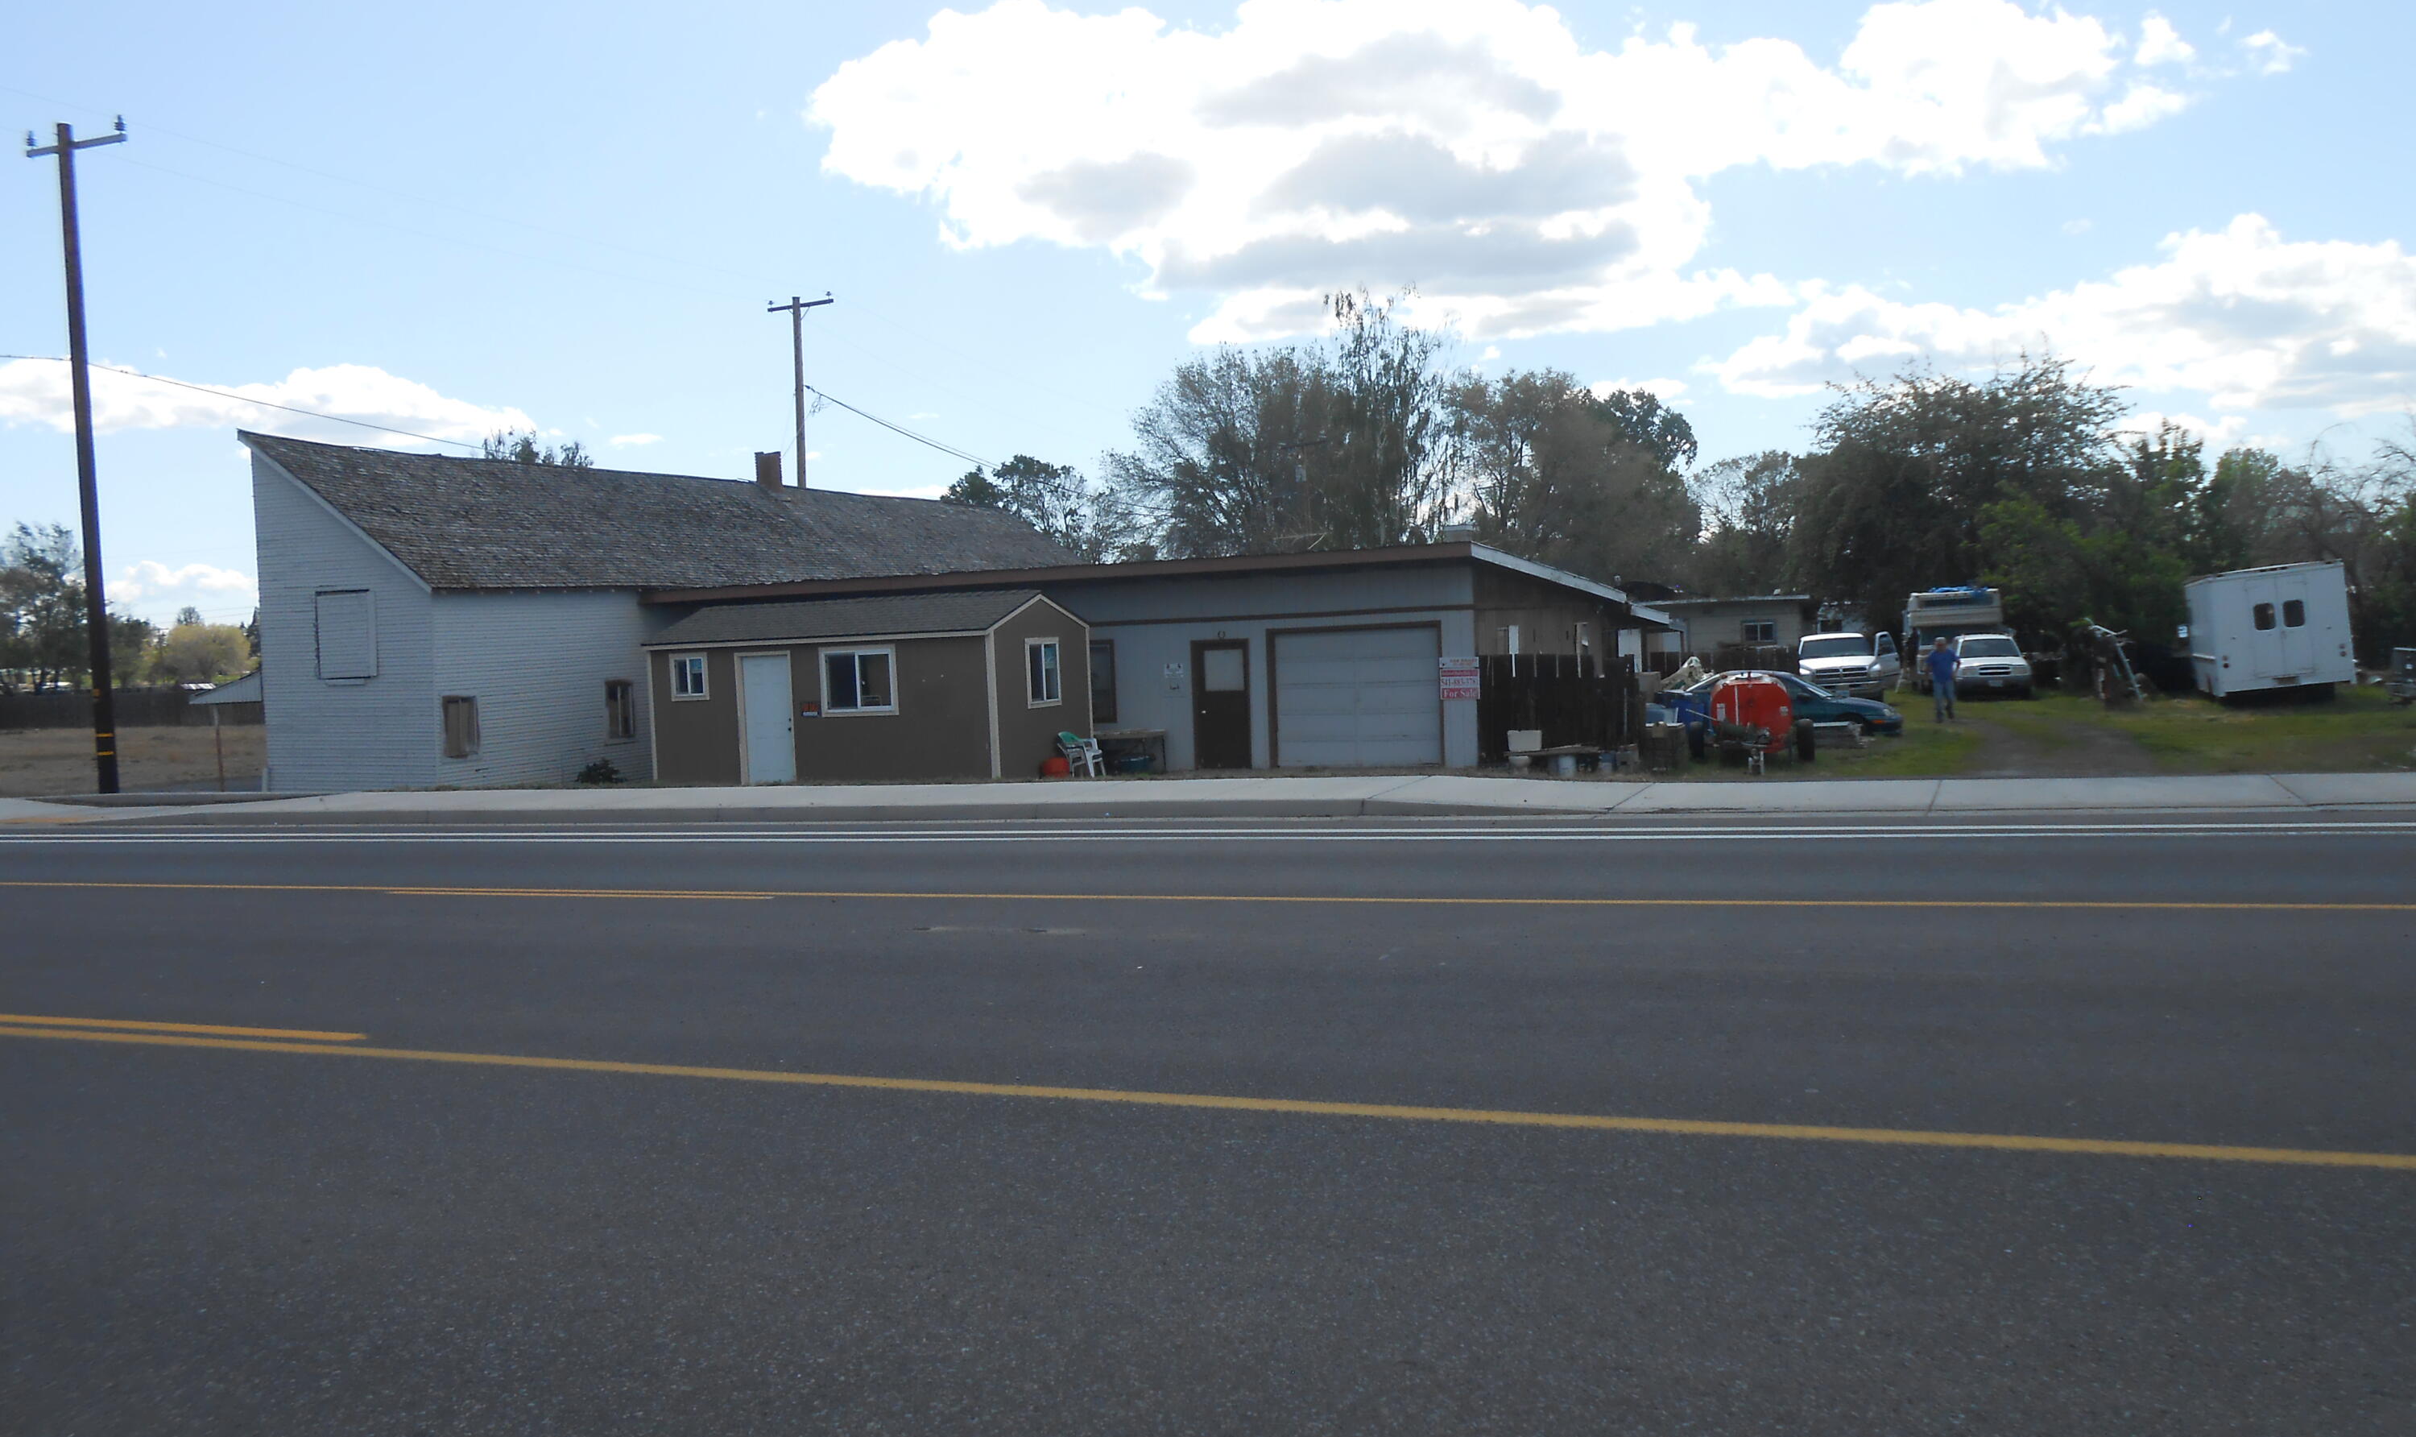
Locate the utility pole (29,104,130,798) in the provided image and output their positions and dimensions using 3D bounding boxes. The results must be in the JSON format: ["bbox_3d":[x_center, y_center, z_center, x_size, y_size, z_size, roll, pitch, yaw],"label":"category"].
[{"bbox_3d":[-19.059,-4.387,30.900,2.440,11.300,0.330,-1,3,22],"label":"utility pole"}]

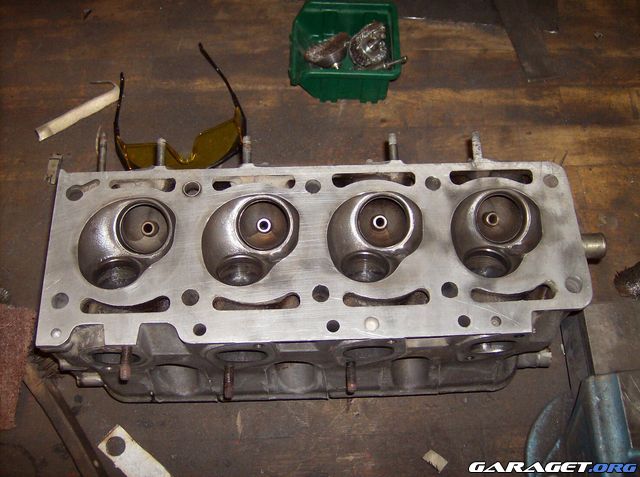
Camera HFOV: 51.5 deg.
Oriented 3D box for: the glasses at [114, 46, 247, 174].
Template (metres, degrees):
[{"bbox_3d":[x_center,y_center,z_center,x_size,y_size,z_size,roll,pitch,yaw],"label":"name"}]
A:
[{"bbox_3d":[-0.148,-0.135,0.676,0.134,0.048,0.155,-14,66,-7],"label":"glasses"}]

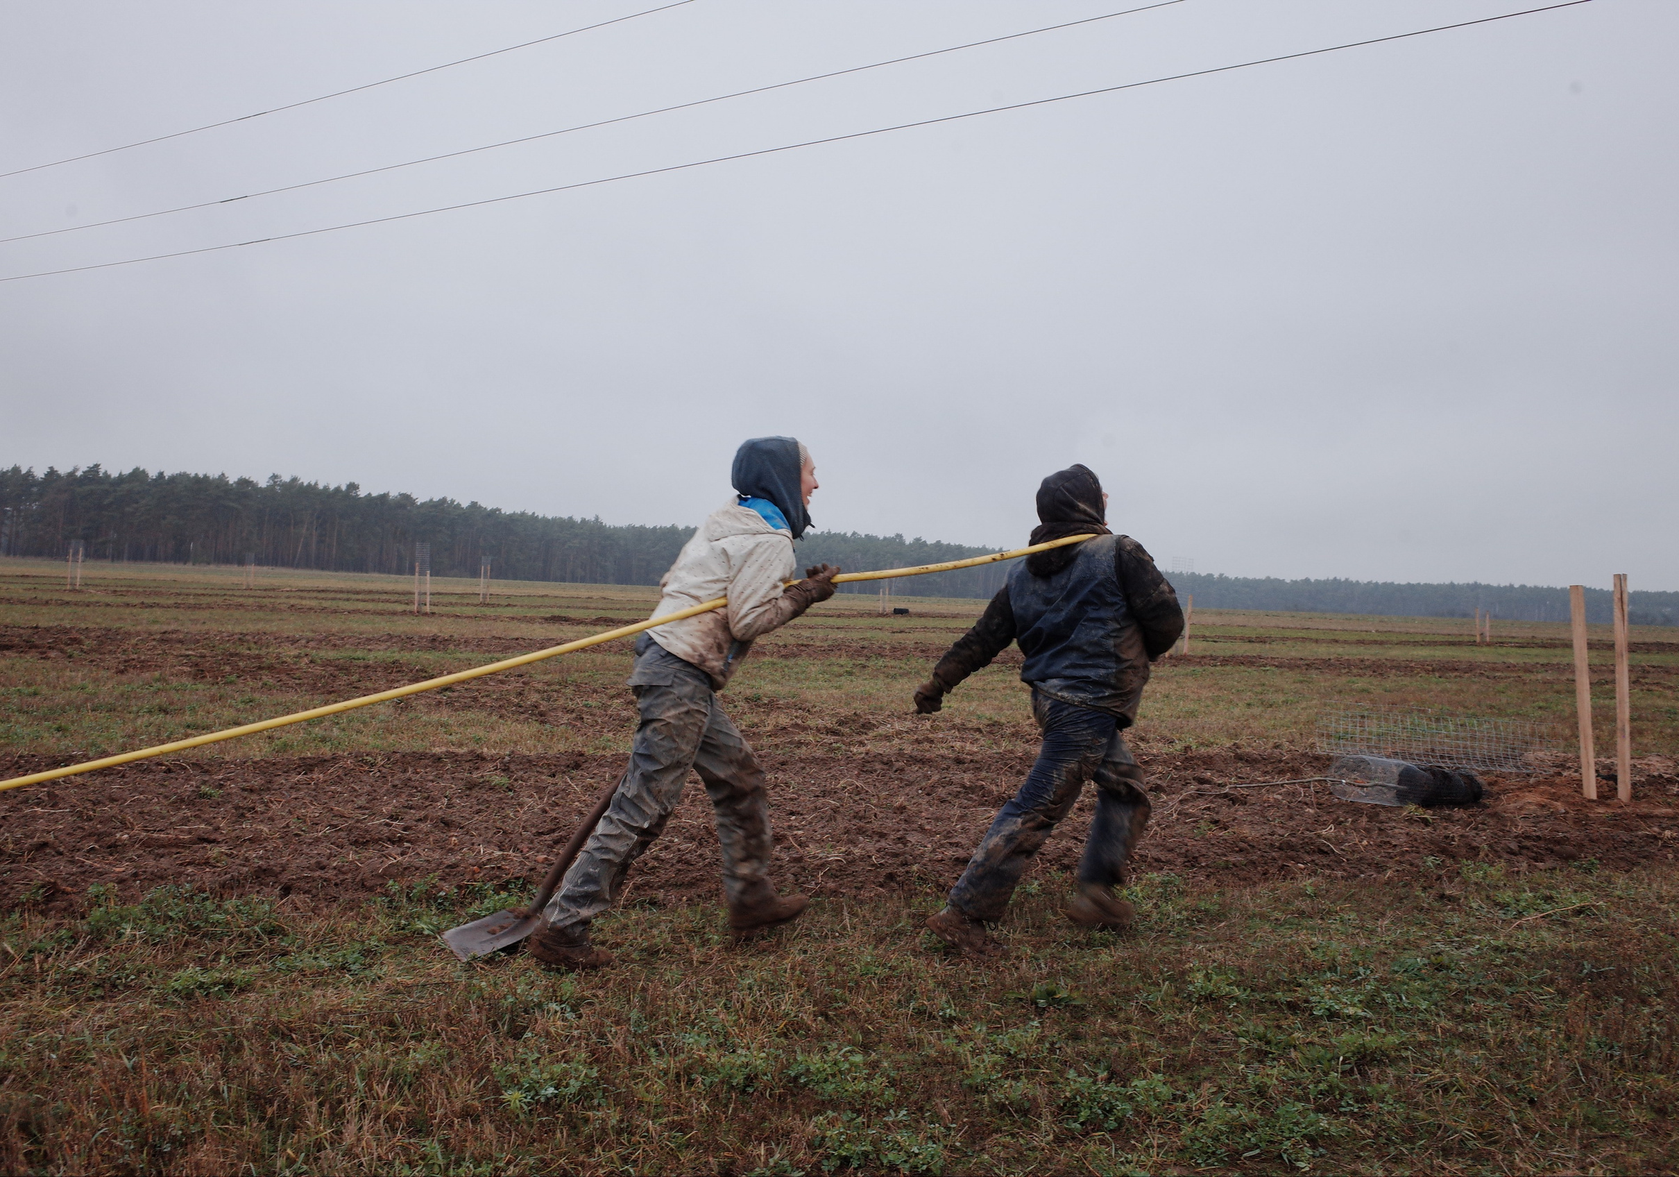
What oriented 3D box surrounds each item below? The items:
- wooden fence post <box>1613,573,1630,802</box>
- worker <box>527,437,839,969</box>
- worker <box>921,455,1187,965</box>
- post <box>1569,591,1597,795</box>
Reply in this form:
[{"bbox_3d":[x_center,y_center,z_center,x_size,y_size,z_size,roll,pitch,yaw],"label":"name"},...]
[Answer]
[{"bbox_3d":[5.140,0.656,9.050,0.085,1.500,0.075,-1,0,27],"label":"wooden fence post"},{"bbox_3d":[-0.481,0.349,4.250,0.930,1.590,0.550,2,0,-10],"label":"worker"},{"bbox_3d":[0.689,0.403,4.580,0.800,1.570,0.650,2,0,-36],"label":"worker"},{"bbox_3d":[4.882,0.683,9.050,0.085,1.420,0.075,-3,0,27],"label":"post"}]

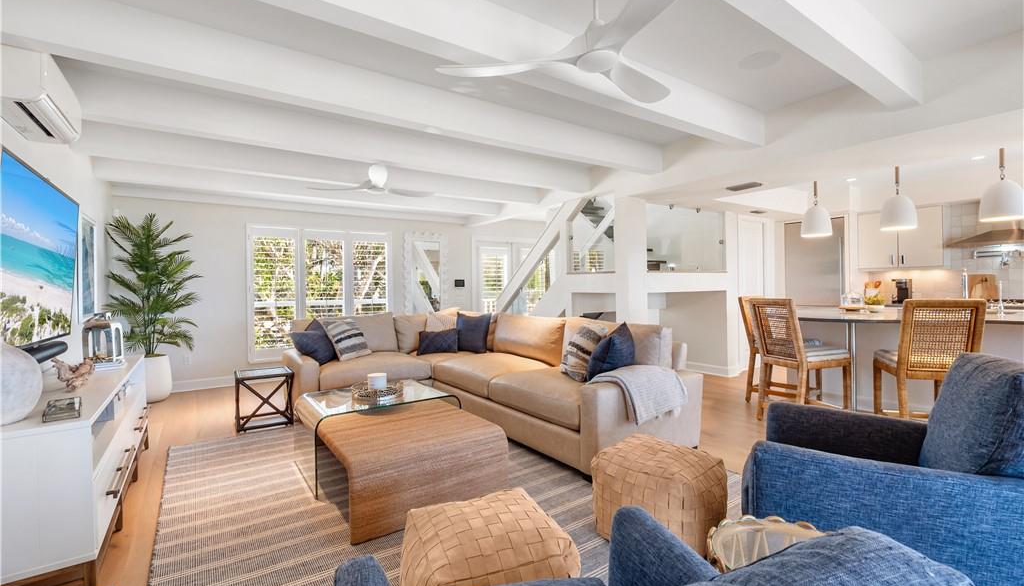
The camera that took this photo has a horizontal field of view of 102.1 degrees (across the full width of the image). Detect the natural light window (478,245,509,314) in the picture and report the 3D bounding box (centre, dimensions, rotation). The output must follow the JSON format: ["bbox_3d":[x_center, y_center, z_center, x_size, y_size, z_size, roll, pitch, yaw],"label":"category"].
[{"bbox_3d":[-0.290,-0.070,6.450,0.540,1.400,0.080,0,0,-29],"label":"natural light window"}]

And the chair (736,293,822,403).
[{"bbox_3d":[2.780,0.590,4.270,0.580,1.050,0.470,0,0,-36],"label":"chair"}]

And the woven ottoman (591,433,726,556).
[{"bbox_3d":[0.722,0.938,2.010,0.480,0.365,0.480,0,0,36],"label":"woven ottoman"}]

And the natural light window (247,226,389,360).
[{"bbox_3d":[-2.430,0.000,5.370,1.700,1.670,0.090,0,0,-29],"label":"natural light window"}]

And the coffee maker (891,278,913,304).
[{"bbox_3d":[5.220,-0.030,5.550,0.250,0.330,0.180,0,0,3],"label":"coffee maker"}]

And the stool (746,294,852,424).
[{"bbox_3d":[2.460,0.590,3.570,0.580,1.050,0.470,0,0,-23],"label":"stool"}]

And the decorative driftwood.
[{"bbox_3d":[-2.030,0.375,1.920,0.130,0.140,0.210,0,0,-36],"label":"decorative driftwood"}]

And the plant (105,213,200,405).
[{"bbox_3d":[-3.700,0.145,4.300,0.800,1.940,0.780,0,0,-27],"label":"plant"}]

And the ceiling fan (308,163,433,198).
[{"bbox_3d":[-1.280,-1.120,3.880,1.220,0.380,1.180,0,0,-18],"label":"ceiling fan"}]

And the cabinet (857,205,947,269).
[{"bbox_3d":[5.330,-0.730,5.680,0.330,0.800,0.860,0,0,-36],"label":"cabinet"}]

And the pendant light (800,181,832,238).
[{"bbox_3d":[3.170,-0.880,4.320,0.280,0.580,0.280,0,0,-36],"label":"pendant light"}]

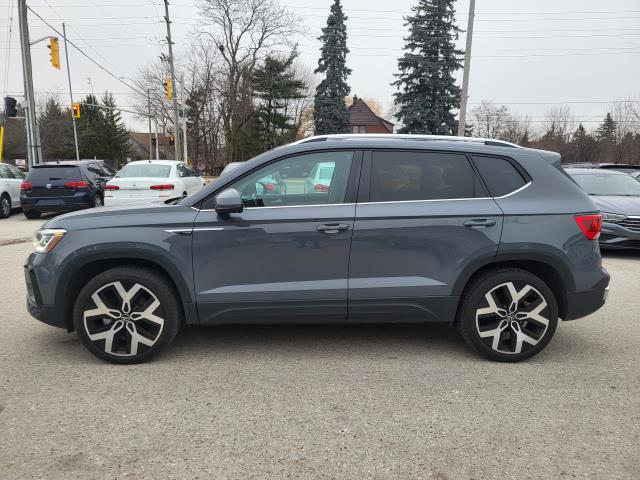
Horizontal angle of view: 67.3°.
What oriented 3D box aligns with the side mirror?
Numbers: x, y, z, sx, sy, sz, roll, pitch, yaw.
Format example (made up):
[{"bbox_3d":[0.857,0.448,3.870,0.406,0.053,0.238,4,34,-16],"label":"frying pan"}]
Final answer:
[{"bbox_3d":[-0.593,-0.242,3.149,0.150,0.180,0.240,0,9,-3],"label":"side mirror"}]

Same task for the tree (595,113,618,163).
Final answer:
[{"bbox_3d":[36.889,-12.322,62.664,3.095,8.353,3.095,0,9,-3],"label":"tree"}]

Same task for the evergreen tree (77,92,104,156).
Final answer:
[{"bbox_3d":[-22.019,-10.216,46.597,2.871,7.512,2.871,0,9,-3],"label":"evergreen tree"}]

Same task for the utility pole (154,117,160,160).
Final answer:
[{"bbox_3d":[-16.947,-9.939,50.468,0.270,5.890,0.270,0,9,-3],"label":"utility pole"}]

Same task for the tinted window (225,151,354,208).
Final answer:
[{"bbox_3d":[-0.210,-0.419,3.264,0.920,0.410,0.070,0,-12,-1],"label":"tinted window"}]

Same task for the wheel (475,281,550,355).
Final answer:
[{"bbox_3d":[1.345,0.528,3.422,0.530,0.530,0.200,0,9,-1],"label":"wheel"}]

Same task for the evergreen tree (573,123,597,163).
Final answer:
[{"bbox_3d":[46.133,-16.079,83.458,4.000,8.414,4.000,0,9,0],"label":"evergreen tree"}]

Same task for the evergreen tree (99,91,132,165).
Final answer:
[{"bbox_3d":[-24.454,-12.613,56.737,3.800,9.264,3.800,0,9,0],"label":"evergreen tree"}]

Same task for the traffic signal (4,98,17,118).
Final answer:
[{"bbox_3d":[-10.817,-4.631,16.800,0.360,0.730,0.300,0,9,-3],"label":"traffic signal"}]

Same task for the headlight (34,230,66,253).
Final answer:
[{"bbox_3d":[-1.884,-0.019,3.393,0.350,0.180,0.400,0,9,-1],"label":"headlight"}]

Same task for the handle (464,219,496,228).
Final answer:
[{"bbox_3d":[1.067,-0.108,3.211,0.220,0.055,0.060,0,9,-1],"label":"handle"}]

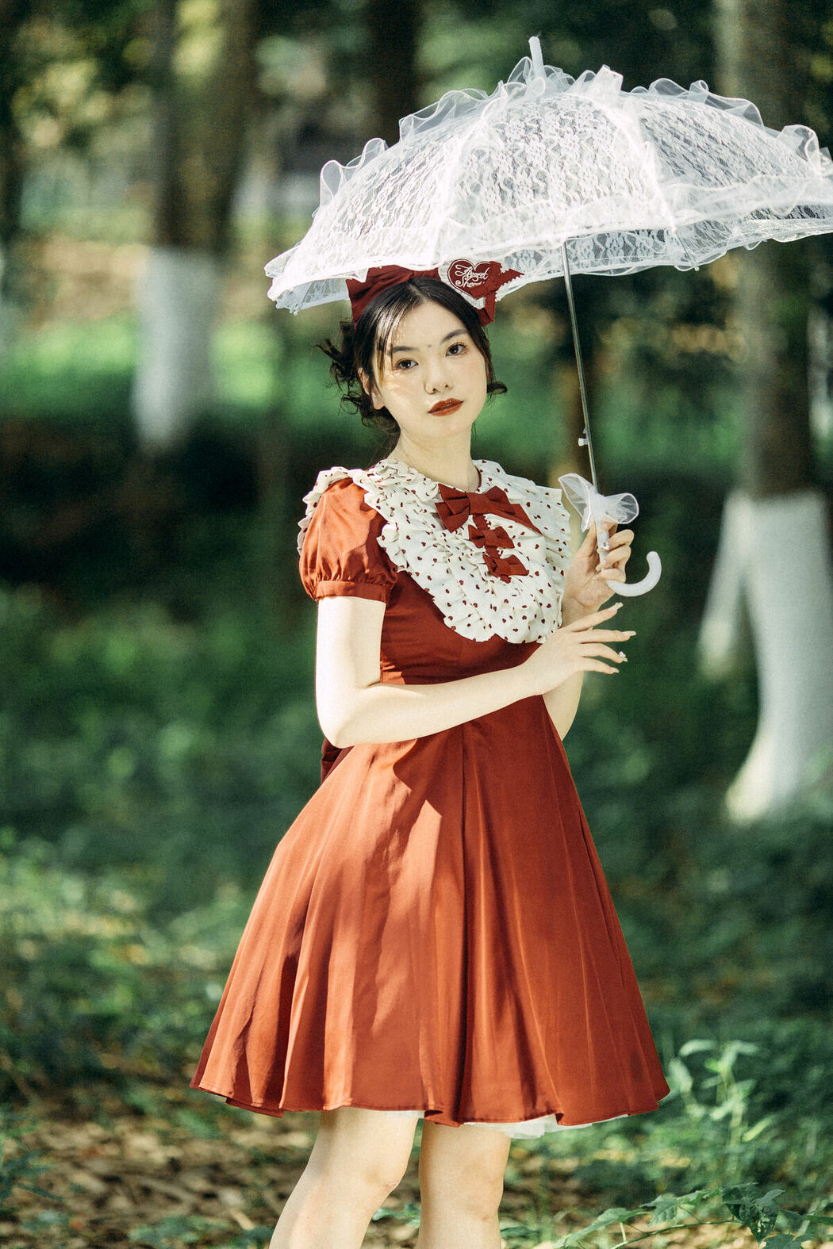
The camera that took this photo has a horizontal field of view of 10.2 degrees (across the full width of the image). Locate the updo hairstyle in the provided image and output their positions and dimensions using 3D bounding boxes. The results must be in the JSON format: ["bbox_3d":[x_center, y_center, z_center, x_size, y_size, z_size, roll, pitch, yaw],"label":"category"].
[{"bbox_3d":[-0.006,-0.325,5.830,0.200,0.215,0.210,-9,2,-20],"label":"updo hairstyle"}]

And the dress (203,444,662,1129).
[{"bbox_3d":[0.017,0.212,5.820,0.580,0.820,0.530,-1,3,-28],"label":"dress"}]

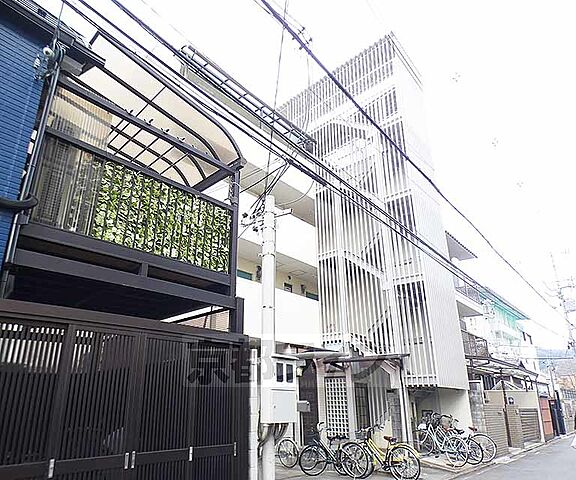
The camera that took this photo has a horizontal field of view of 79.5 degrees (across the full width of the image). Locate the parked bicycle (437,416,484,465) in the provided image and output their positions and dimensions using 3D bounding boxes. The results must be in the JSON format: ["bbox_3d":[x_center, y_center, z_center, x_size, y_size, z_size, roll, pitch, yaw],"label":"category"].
[{"bbox_3d":[4.800,5.650,9.800,0.570,1.060,1.720,8,-22,-20],"label":"parked bicycle"}]

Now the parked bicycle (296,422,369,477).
[{"bbox_3d":[1.087,5.103,8.372,1.780,1.070,0.570,-11,-23,25],"label":"parked bicycle"}]

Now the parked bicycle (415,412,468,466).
[{"bbox_3d":[4.397,5.853,10.152,0.570,1.070,1.800,11,-24,-28],"label":"parked bicycle"}]

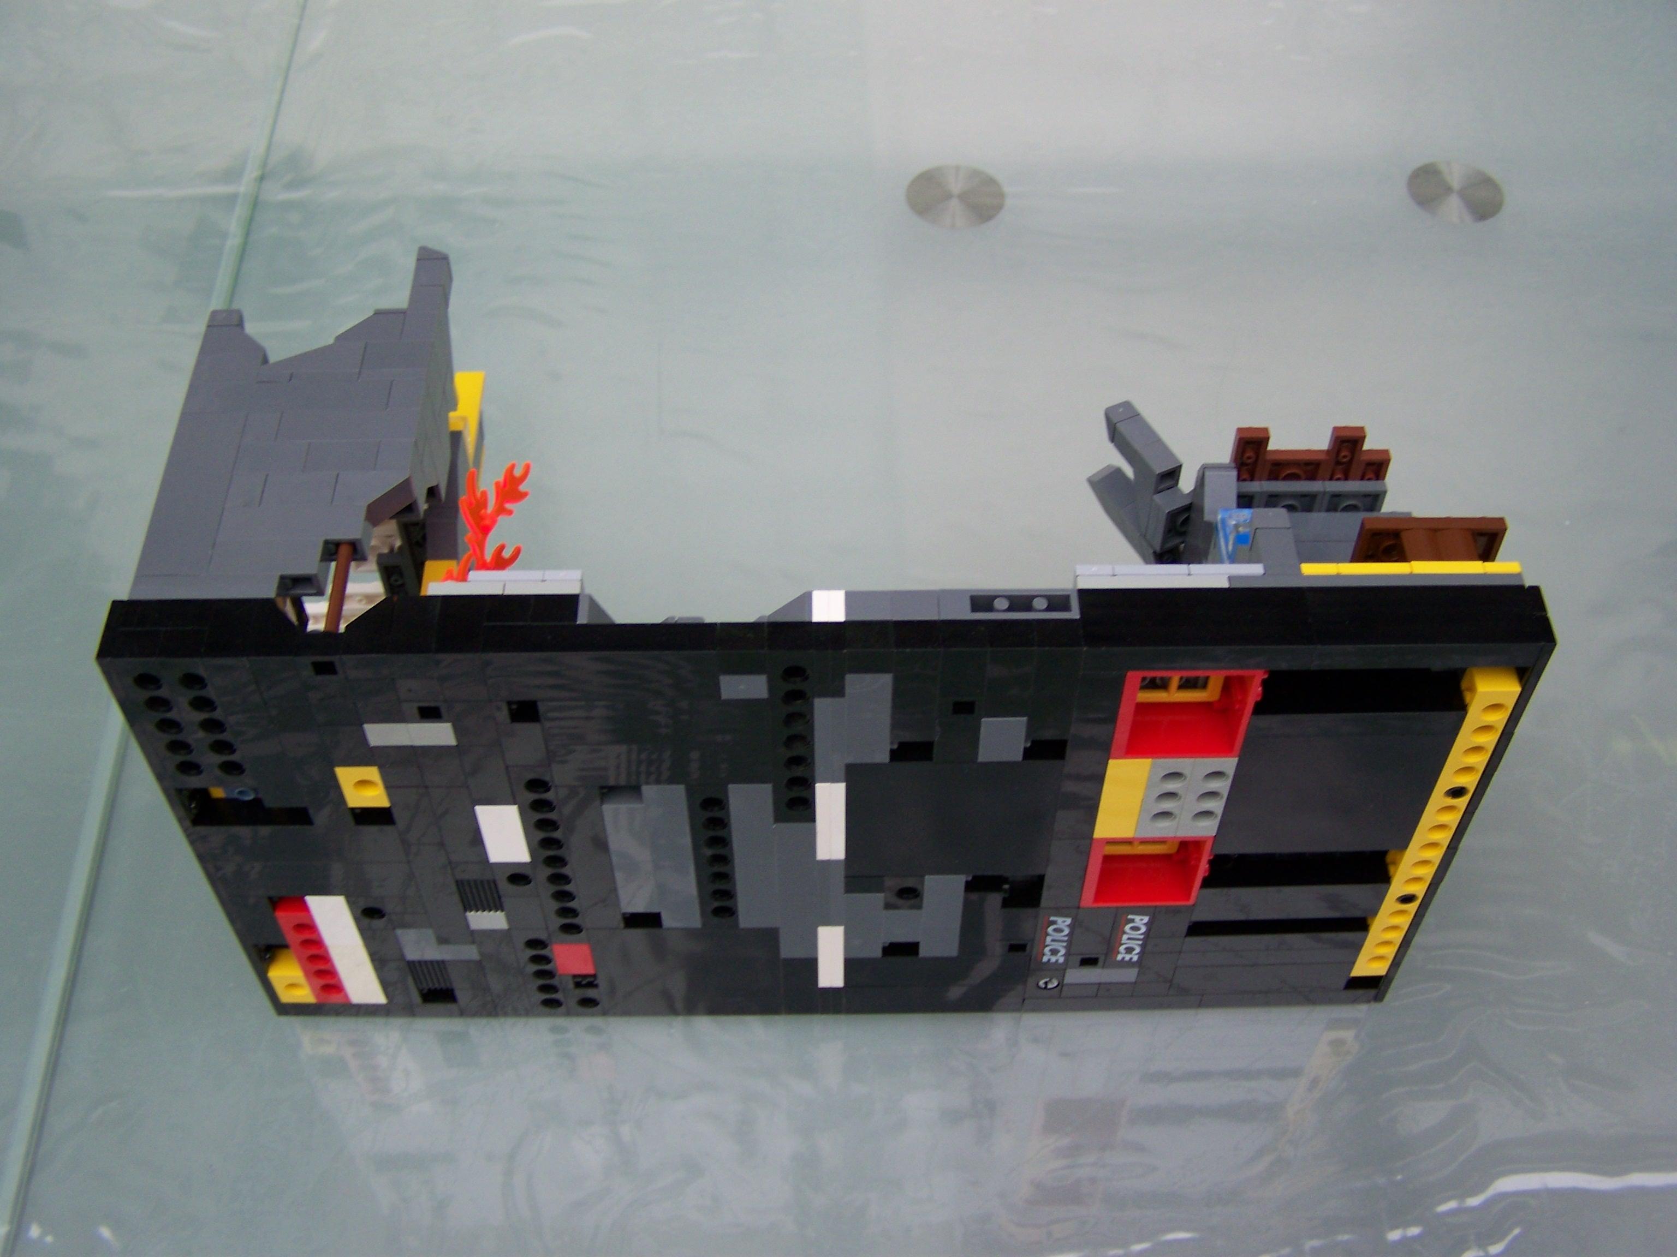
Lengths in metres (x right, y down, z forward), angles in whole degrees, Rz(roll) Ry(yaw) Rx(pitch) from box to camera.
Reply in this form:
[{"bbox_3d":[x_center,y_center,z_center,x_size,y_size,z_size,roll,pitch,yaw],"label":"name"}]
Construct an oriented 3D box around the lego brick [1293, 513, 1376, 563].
[{"bbox_3d":[0.123,-0.020,0.449,0.023,0.009,0.017,-1,51,0],"label":"lego brick"}]

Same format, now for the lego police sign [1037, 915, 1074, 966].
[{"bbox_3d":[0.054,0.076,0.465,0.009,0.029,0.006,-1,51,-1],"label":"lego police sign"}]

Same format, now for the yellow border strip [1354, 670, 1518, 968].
[{"bbox_3d":[0.143,0.051,0.448,0.010,0.128,0.008,-1,51,0],"label":"yellow border strip"}]

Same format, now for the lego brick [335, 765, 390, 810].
[{"bbox_3d":[-0.105,0.032,0.408,0.010,0.016,0.008,-1,51,-1],"label":"lego brick"}]

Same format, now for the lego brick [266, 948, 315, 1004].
[{"bbox_3d":[-0.147,0.094,0.496,0.010,0.016,0.008,-1,51,0],"label":"lego brick"}]

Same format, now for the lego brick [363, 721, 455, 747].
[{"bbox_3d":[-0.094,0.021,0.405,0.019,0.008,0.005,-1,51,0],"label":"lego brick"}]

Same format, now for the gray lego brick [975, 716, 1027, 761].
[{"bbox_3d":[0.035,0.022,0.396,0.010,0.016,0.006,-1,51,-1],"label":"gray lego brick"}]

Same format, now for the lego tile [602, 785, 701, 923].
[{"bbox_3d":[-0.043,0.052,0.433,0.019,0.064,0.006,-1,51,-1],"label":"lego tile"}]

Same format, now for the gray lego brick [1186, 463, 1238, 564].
[{"bbox_3d":[0.091,-0.023,0.451,0.009,0.029,0.018,-1,51,-1],"label":"gray lego brick"}]

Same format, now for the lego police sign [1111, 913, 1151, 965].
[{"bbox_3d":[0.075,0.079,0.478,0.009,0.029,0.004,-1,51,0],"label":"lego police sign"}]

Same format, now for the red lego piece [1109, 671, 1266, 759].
[{"bbox_3d":[0.075,0.013,0.406,0.030,0.032,0.016,-1,51,0],"label":"red lego piece"}]

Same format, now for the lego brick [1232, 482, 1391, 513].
[{"bbox_3d":[0.115,-0.030,0.458,0.040,0.016,0.003,-1,51,-1],"label":"lego brick"}]

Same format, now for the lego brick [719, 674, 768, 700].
[{"bbox_3d":[-0.020,0.009,0.394,0.010,0.008,0.008,-1,51,0],"label":"lego brick"}]

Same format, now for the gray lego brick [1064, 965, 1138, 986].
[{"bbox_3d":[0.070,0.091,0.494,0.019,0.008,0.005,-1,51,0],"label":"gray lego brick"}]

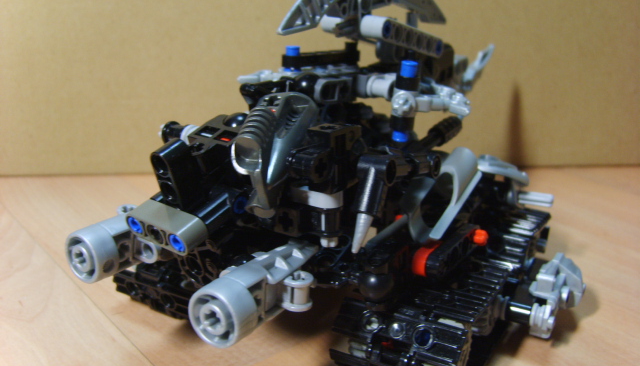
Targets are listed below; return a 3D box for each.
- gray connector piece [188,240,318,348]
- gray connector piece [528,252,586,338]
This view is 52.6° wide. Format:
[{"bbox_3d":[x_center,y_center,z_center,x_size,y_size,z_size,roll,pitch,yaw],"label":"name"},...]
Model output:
[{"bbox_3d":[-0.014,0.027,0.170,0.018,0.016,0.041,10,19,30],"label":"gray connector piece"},{"bbox_3d":[0.078,0.038,0.212,0.017,0.022,0.022,10,21,30],"label":"gray connector piece"}]

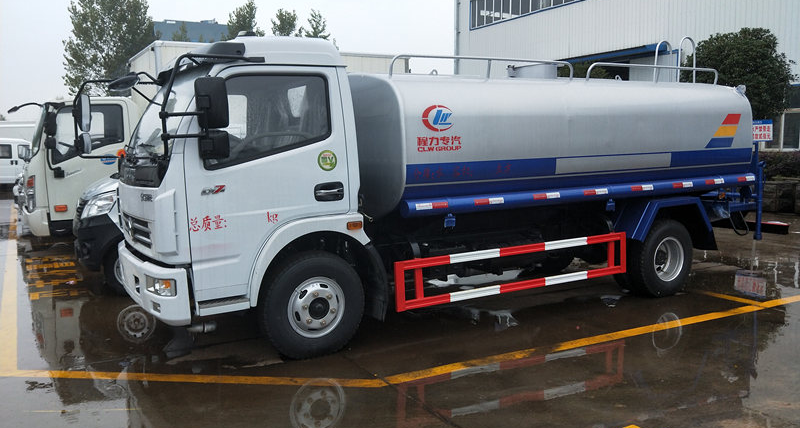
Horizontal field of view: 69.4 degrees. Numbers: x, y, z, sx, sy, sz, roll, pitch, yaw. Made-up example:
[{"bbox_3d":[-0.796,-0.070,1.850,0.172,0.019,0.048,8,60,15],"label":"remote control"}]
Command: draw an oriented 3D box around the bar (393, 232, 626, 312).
[{"bbox_3d":[1.074,0.479,5.125,2.500,0.405,0.060,-5,8,-26],"label":"bar"}]

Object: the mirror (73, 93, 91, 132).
[{"bbox_3d":[-2.896,-0.918,5.279,0.090,0.340,0.200,-1,7,1],"label":"mirror"}]

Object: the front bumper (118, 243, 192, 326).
[{"bbox_3d":[-2.053,0.487,4.718,0.420,0.460,1.900,-5,8,-26],"label":"front bumper"}]

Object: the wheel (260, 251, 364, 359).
[{"bbox_3d":[-0.693,0.726,4.589,0.830,0.830,0.235,-5,8,-26],"label":"wheel"}]

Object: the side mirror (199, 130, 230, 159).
[{"bbox_3d":[-1.203,-0.451,3.748,0.195,0.180,0.090,0,7,9],"label":"side mirror"}]

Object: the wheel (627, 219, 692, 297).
[{"bbox_3d":[2.719,0.451,6.042,0.820,0.820,0.230,-5,8,-26],"label":"wheel"}]

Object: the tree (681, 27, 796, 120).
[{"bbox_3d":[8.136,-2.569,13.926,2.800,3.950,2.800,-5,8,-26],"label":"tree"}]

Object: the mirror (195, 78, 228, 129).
[{"bbox_3d":[-1.211,-0.717,3.714,0.210,0.325,0.090,0,7,9],"label":"mirror"}]

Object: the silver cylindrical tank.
[{"bbox_3d":[1.511,-0.791,6.316,4.470,1.280,1.980,-5,8,-26],"label":"silver cylindrical tank"}]

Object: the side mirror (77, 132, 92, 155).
[{"bbox_3d":[-2.895,-0.648,5.309,0.090,0.190,0.190,-1,7,1],"label":"side mirror"}]

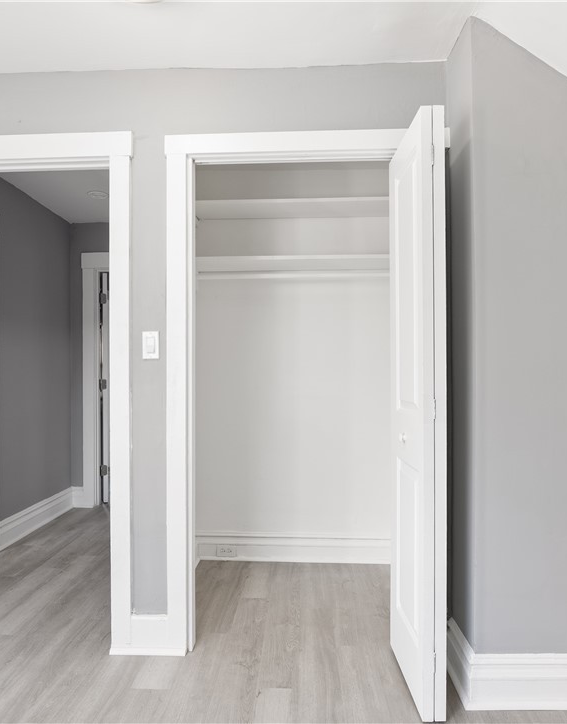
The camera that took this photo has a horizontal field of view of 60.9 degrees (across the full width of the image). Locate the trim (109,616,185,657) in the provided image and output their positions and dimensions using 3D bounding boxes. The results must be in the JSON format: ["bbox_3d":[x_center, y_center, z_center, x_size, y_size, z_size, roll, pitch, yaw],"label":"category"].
[{"bbox_3d":[-0.553,1.113,1.975,0.305,0.160,0.035,0,0,2],"label":"trim"}]

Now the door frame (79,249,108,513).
[{"bbox_3d":[-1.270,0.165,4.160,0.900,2.180,0.130,0,0,2],"label":"door frame"}]

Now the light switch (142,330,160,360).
[{"bbox_3d":[-0.544,-0.067,1.980,0.071,0.117,0.014,0,0,2],"label":"light switch"}]

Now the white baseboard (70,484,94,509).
[{"bbox_3d":[-1.718,1.157,4.120,0.195,0.178,0.035,0,0,2],"label":"white baseboard"}]

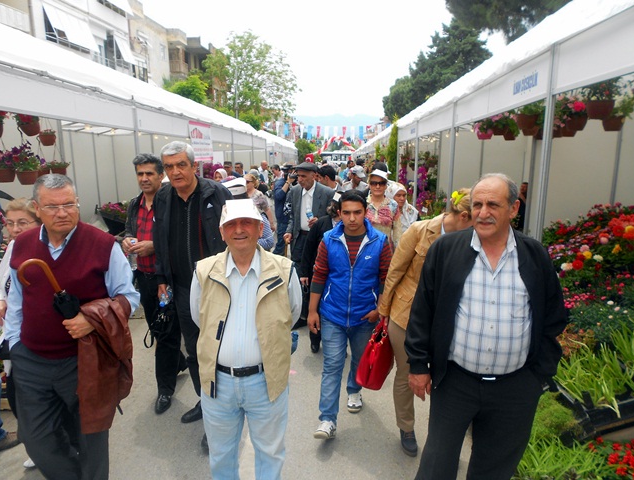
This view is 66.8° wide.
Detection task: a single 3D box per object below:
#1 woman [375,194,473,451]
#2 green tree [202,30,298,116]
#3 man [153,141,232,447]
[{"bbox_3d":[0.653,0.485,2.741,0.560,1.552,0.420,-3,10,-14],"label":"woman"},{"bbox_3d":[-4.578,-9.249,33.923,6.800,10.458,6.800,-1,10,0],"label":"green tree"},{"bbox_3d":[-0.628,0.374,2.699,0.540,1.817,0.420,0,10,3],"label":"man"}]

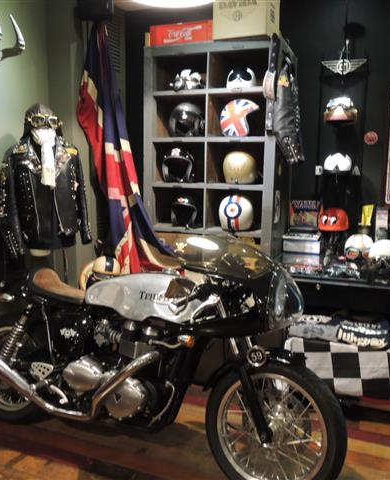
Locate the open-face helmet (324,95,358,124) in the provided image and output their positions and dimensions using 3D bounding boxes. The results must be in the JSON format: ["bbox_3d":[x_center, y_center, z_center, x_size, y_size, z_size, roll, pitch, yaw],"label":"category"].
[{"bbox_3d":[1.041,-0.922,3.168,0.229,0.188,0.251,4,10,19],"label":"open-face helmet"}]

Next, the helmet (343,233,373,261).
[{"bbox_3d":[1.200,0.046,3.230,0.206,0.196,0.241,5,11,25],"label":"helmet"}]

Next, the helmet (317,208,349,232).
[{"bbox_3d":[1.021,-0.147,3.270,0.215,0.165,0.250,8,11,38],"label":"helmet"}]

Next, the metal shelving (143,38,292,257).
[{"bbox_3d":[0.191,-0.248,3.464,0.973,2.291,0.638,5,11,22],"label":"metal shelving"}]

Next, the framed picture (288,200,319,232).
[{"bbox_3d":[0.848,-0.183,3.415,0.213,0.221,0.030,5,3,22],"label":"framed picture"}]

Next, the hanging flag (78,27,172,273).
[{"bbox_3d":[-0.444,-0.569,2.920,0.600,1.620,0.360,2,8,9],"label":"hanging flag"}]

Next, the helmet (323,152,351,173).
[{"bbox_3d":[1.053,-0.569,3.280,0.210,0.155,0.250,4,9,18],"label":"helmet"}]

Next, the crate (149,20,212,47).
[{"bbox_3d":[-0.034,-1.439,3.197,0.472,0.141,0.312,5,11,22],"label":"crate"}]

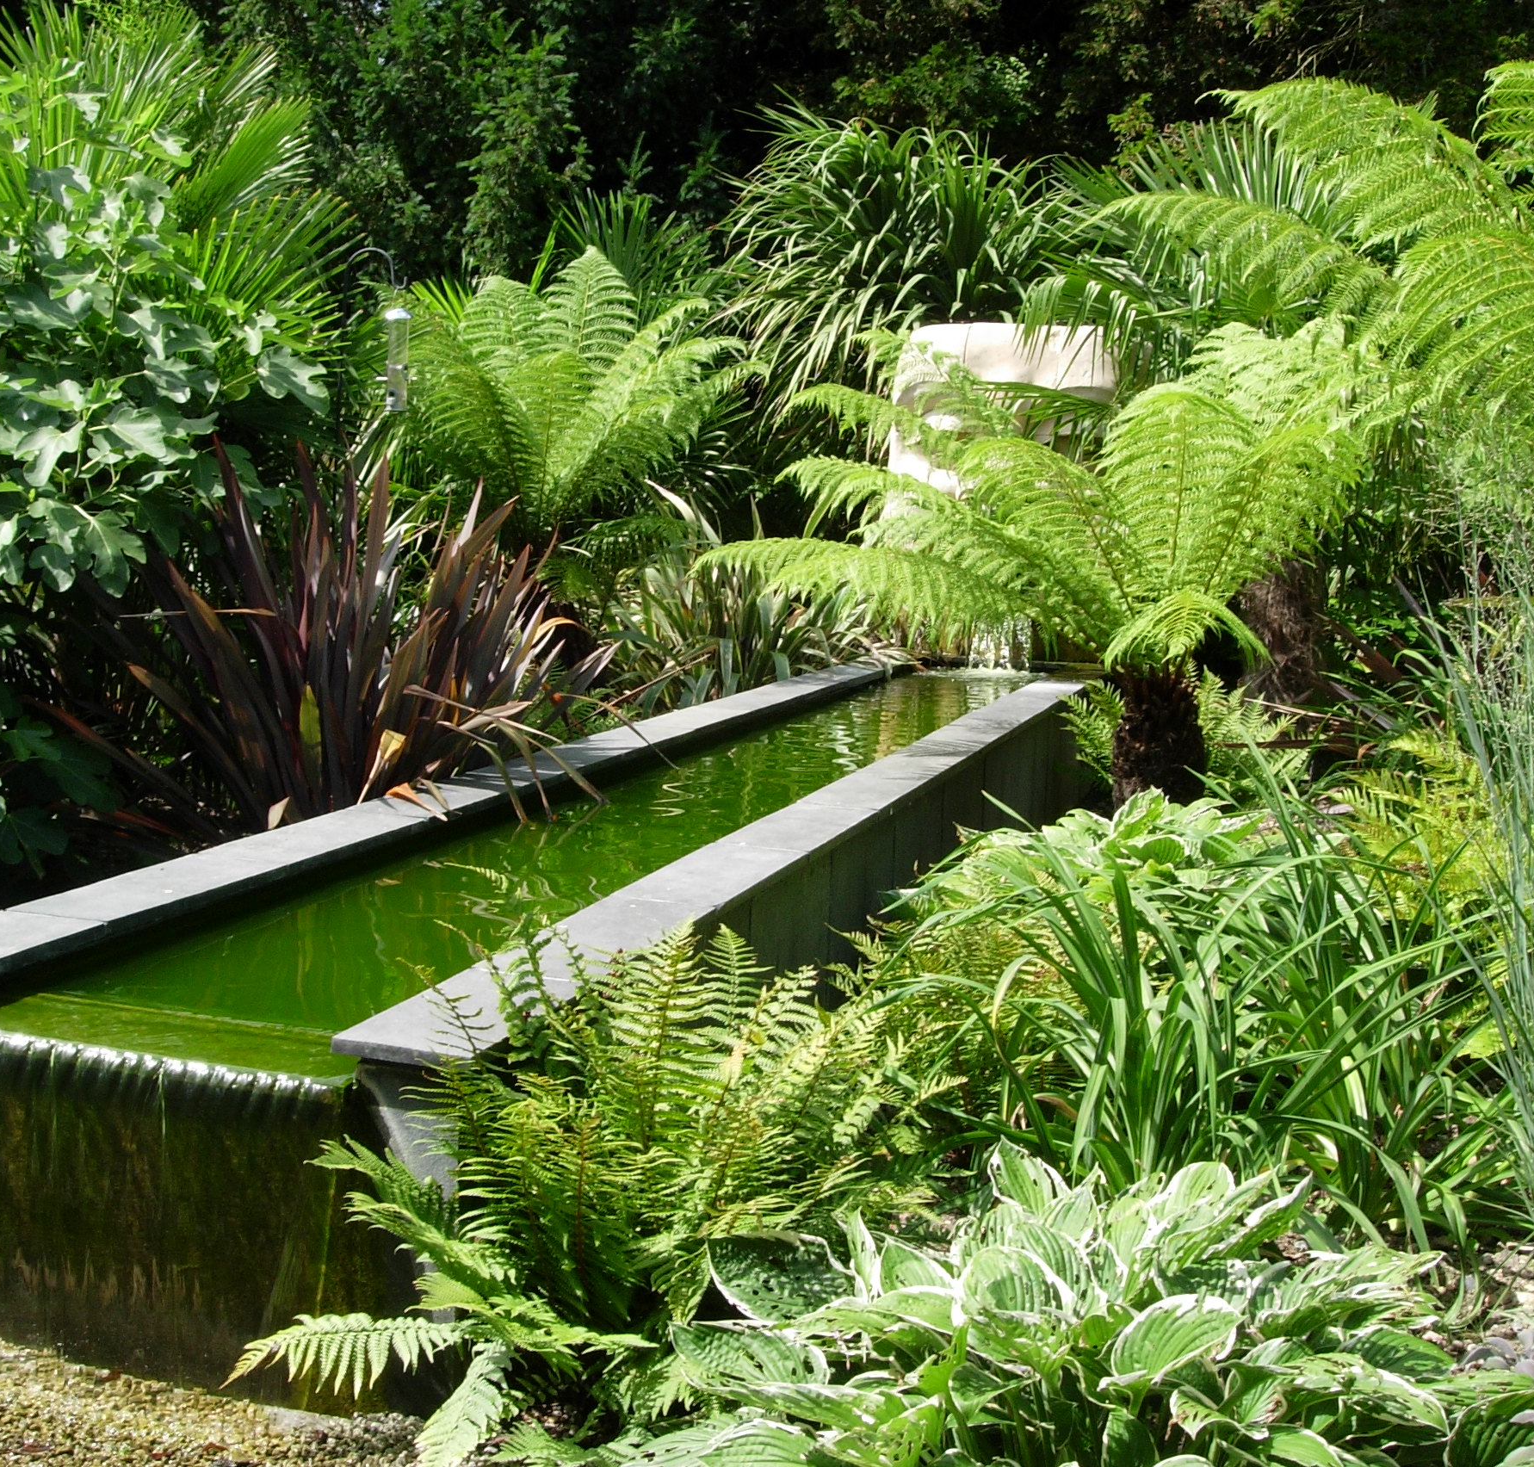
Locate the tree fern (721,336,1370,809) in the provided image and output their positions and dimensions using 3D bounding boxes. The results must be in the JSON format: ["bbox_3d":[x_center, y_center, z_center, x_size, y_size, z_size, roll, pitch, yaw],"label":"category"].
[{"bbox_3d":[0.977,-0.496,7.956,2.390,1.865,2.100,4,7,0],"label":"tree fern"}]

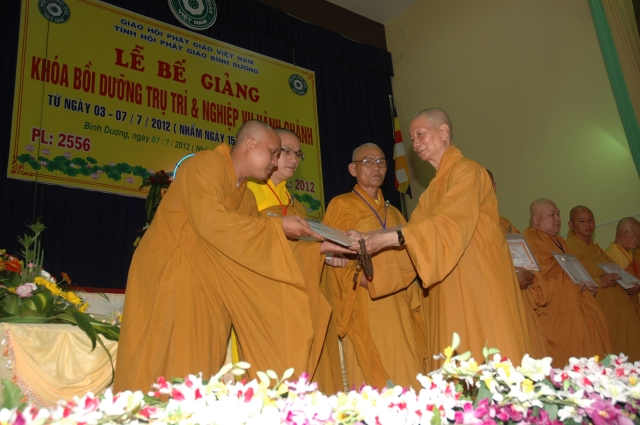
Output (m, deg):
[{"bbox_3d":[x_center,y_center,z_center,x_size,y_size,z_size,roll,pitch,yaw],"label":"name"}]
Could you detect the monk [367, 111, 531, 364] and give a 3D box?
[{"bbox_3d":[0.482,0.355,2.431,0.740,1.660,0.540,4,-18,-24],"label":"monk"}]

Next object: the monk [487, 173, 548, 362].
[{"bbox_3d":[0.929,0.533,3.141,0.600,1.650,0.470,10,-22,-39],"label":"monk"}]

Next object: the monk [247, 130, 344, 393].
[{"bbox_3d":[-0.097,0.428,2.559,0.570,1.650,0.470,11,-22,-41],"label":"monk"}]

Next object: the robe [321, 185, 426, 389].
[{"bbox_3d":[0.286,0.457,2.725,0.580,1.640,0.460,8,-21,-35],"label":"robe"}]

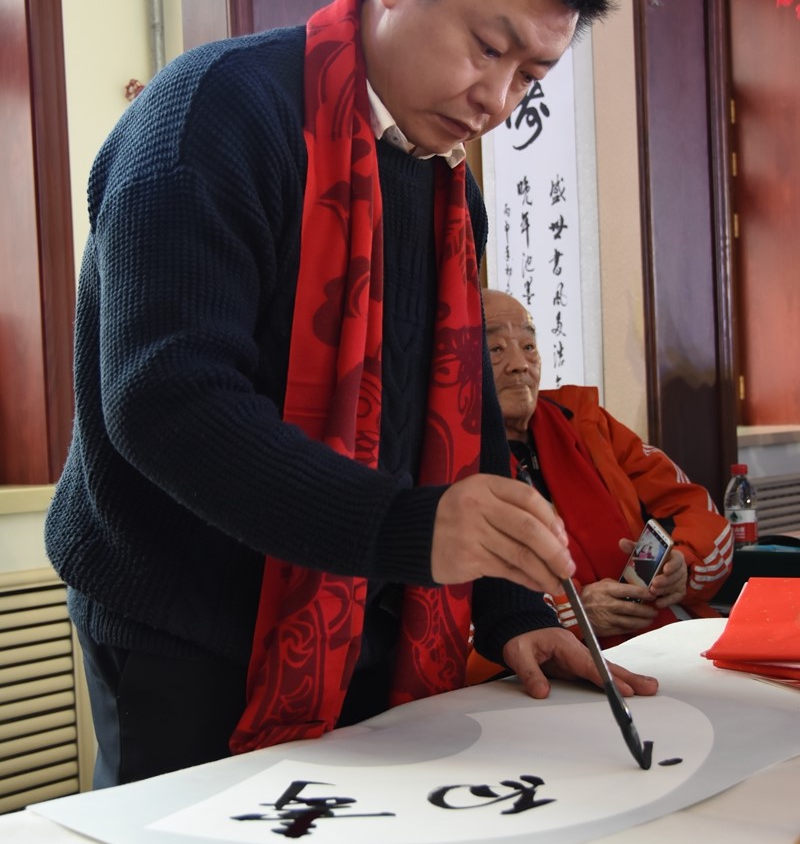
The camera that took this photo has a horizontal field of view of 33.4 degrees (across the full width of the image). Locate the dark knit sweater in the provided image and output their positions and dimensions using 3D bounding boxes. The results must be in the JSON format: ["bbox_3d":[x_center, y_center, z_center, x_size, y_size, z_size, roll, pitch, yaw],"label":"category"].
[{"bbox_3d":[-0.085,-0.055,1.200,0.410,0.570,0.510,0,3,45],"label":"dark knit sweater"}]

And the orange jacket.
[{"bbox_3d":[0.290,0.220,2.280,0.600,0.560,0.460,-3,2,-20],"label":"orange jacket"}]

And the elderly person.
[{"bbox_3d":[0.280,0.370,2.220,0.620,1.200,0.750,-3,2,-20],"label":"elderly person"}]

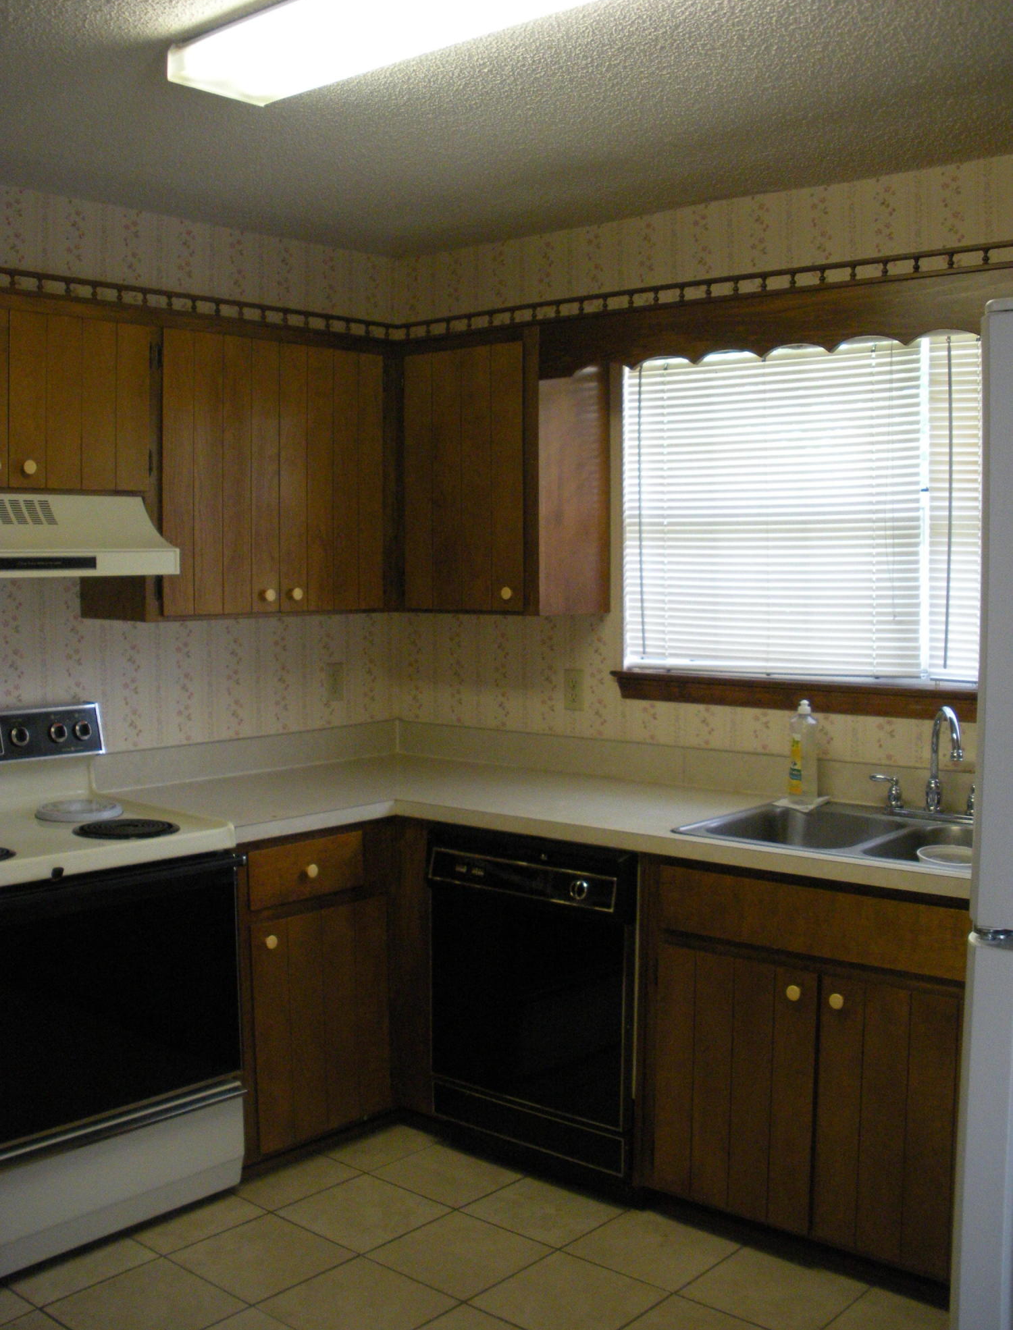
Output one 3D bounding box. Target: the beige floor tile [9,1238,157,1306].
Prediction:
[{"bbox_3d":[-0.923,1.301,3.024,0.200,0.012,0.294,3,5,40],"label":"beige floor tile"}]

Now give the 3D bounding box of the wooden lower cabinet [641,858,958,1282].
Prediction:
[{"bbox_3d":[0.824,0.802,3.110,0.851,0.777,0.622,3,5,40],"label":"wooden lower cabinet"}]

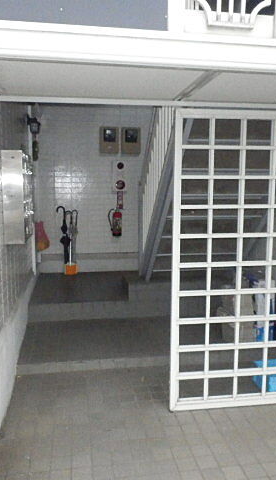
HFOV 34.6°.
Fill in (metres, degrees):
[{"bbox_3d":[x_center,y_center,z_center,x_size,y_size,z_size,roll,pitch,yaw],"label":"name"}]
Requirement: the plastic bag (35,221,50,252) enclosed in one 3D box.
[{"bbox_3d":[-1.354,-0.045,6.311,0.200,0.450,0.230,-1,6,-7],"label":"plastic bag"}]

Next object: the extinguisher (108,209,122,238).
[{"bbox_3d":[-0.345,-0.268,6.804,0.210,0.450,0.140,-1,6,-7],"label":"extinguisher"}]

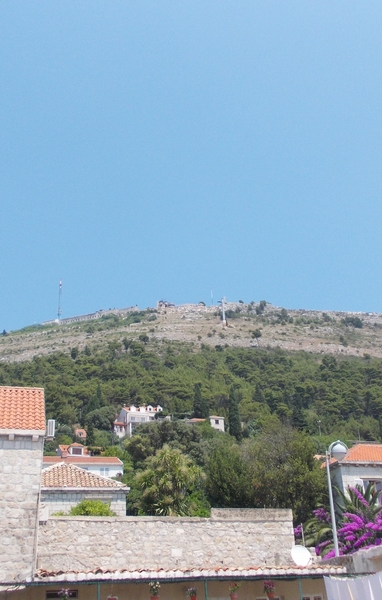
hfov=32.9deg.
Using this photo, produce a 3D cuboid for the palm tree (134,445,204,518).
[{"bbox_3d":[-0.951,8.506,27.412,3.100,4.600,3.000,-2,-24,0],"label":"palm tree"}]

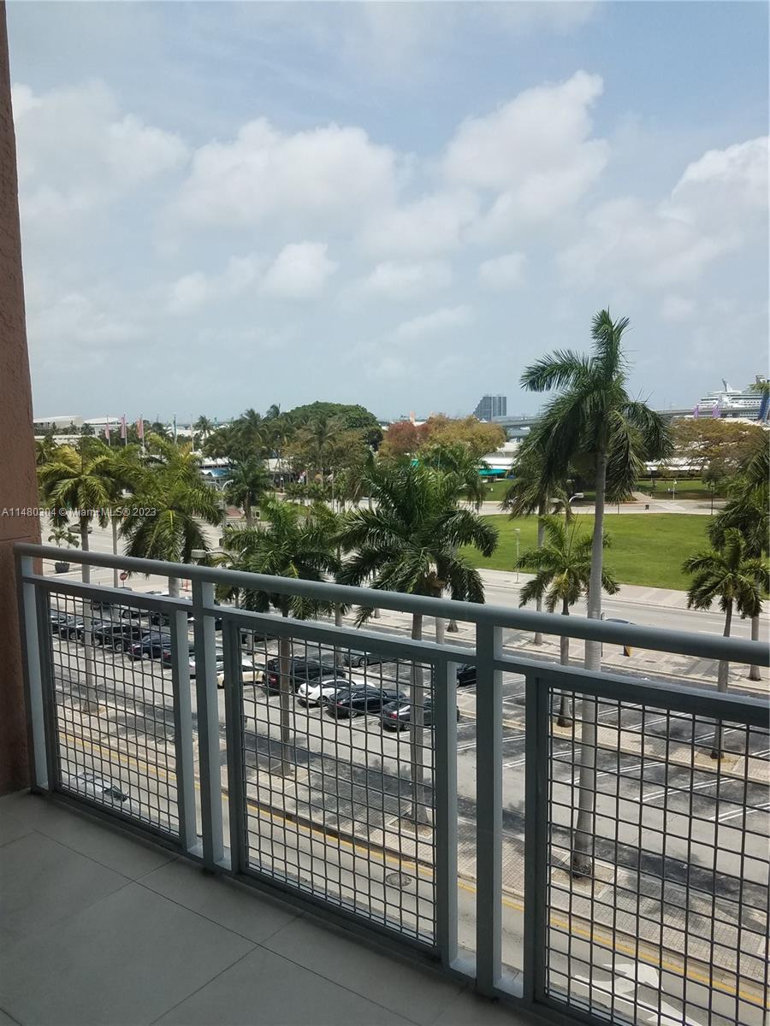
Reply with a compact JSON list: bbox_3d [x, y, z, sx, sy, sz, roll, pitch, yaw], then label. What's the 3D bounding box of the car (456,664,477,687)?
[{"bbox_3d":[5.456,10.495,51.906,4.650,1.460,1.830,-5,8,-31],"label":"car"}]

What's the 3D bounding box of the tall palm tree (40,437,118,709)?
[{"bbox_3d":[-17.639,3.760,45.603,4.540,16.200,4.540,-3,7,-22],"label":"tall palm tree"}]

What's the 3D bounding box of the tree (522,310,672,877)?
[{"bbox_3d":[7.379,3.236,27.639,5.060,20.560,5.060,1,7,15],"label":"tree"}]

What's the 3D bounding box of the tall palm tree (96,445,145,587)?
[{"bbox_3d":[-22.951,1.878,66.077,4.870,15.500,4.870,-3,7,-20],"label":"tall palm tree"}]

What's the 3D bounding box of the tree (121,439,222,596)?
[{"bbox_3d":[-11.639,4.402,41.905,5.500,16.320,5.500,-1,6,0],"label":"tree"}]

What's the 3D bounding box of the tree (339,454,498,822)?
[{"bbox_3d":[1.393,5.488,31.872,6.530,15.310,6.530,-1,6,2],"label":"tree"}]

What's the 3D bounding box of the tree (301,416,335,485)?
[{"bbox_3d":[-13.911,-11.590,164.723,7.000,17.810,7.000,-1,6,0],"label":"tree"}]

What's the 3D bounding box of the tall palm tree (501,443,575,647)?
[{"bbox_3d":[11.608,2.274,58.134,5.450,15.510,5.450,0,7,11],"label":"tall palm tree"}]

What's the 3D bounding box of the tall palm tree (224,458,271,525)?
[{"bbox_3d":[-21.574,-2.813,122.419,8.540,12.140,8.540,-2,7,-10],"label":"tall palm tree"}]

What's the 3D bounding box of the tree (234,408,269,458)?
[{"bbox_3d":[-27.901,-12.293,164.620,7.200,19.630,7.200,-1,6,0],"label":"tree"}]

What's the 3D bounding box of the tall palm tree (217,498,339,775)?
[{"bbox_3d":[-5.272,6.168,37.598,5.900,13.600,5.900,-1,6,0],"label":"tall palm tree"}]

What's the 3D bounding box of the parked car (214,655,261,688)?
[{"bbox_3d":[-8.997,10.649,52.344,4.650,1.470,1.830,-4,7,-24],"label":"parked car"}]

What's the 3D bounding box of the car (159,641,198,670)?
[{"bbox_3d":[-13.424,10.267,56.266,4.650,1.470,1.830,-4,7,-25],"label":"car"}]

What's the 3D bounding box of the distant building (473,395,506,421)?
[{"bbox_3d":[162.902,-151.518,1198.452,51.920,61.020,32.000,0,7,8],"label":"distant building"}]

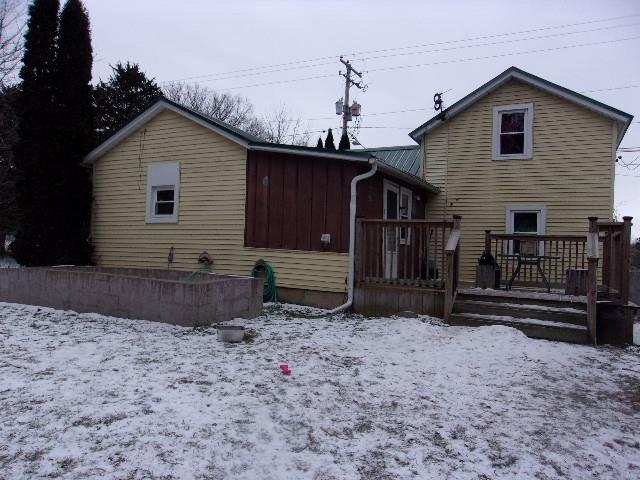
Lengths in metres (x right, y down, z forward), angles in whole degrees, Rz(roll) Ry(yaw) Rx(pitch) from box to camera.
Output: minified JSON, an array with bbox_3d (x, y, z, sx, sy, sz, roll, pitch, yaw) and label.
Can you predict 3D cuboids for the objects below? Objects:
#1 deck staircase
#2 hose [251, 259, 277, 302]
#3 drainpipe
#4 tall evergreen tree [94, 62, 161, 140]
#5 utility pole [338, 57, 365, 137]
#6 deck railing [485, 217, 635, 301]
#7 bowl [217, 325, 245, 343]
[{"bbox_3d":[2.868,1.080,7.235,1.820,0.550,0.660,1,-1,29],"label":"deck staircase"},{"bbox_3d":[-1.086,0.783,9.593,0.540,0.830,0.200,1,-1,29],"label":"hose"},{"bbox_3d":[0.578,-0.039,8.726,0.820,2.710,0.280,1,-1,29],"label":"drainpipe"},{"bbox_3d":[-8.604,-3.163,21.976,5.000,9.150,5.000,2,-1,-22],"label":"tall evergreen tree"},{"bbox_3d":[1.367,-3.943,26.982,1.000,11.430,2.600,1,-1,29],"label":"utility pole"},{"bbox_3d":[3.787,0.305,8.334,2.300,1.200,2.300,1,-1,29],"label":"deck railing"},{"bbox_3d":[-1.112,1.192,6.289,0.345,0.150,0.345,2,-1,-10],"label":"bowl"}]

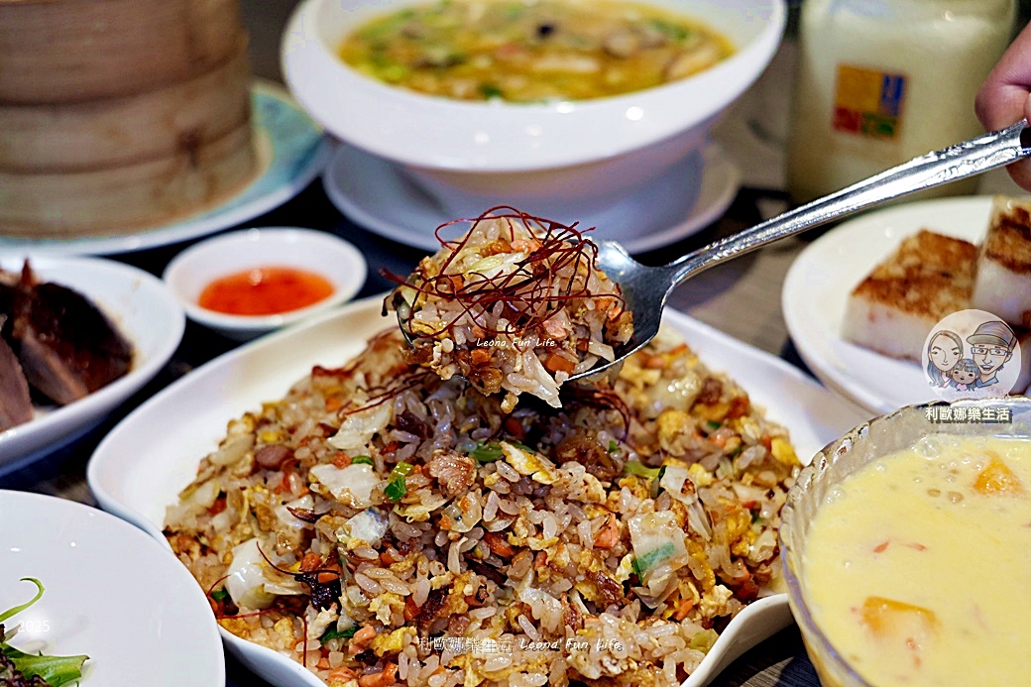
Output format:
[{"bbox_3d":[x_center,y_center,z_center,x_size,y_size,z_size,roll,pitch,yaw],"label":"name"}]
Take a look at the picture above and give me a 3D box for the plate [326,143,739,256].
[{"bbox_3d":[0.008,-0.078,0.652,0.204,0.023,0.204,0,32,0],"label":"plate"}]

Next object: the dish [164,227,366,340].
[{"bbox_3d":[-0.104,-0.018,0.555,0.084,0.025,0.084,0,32,0],"label":"dish"}]

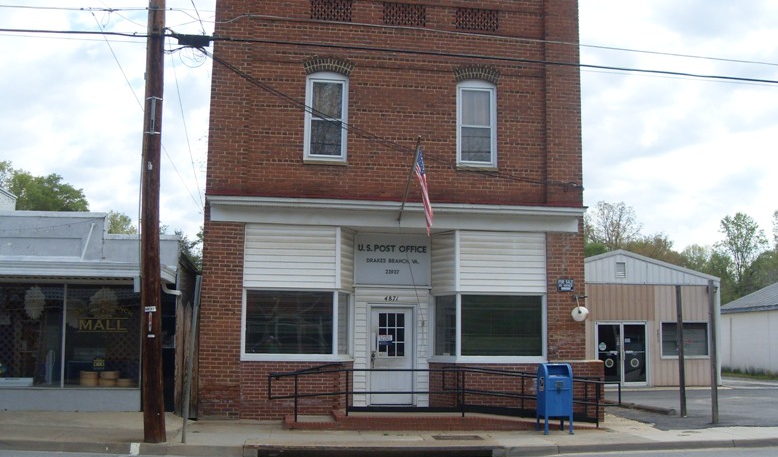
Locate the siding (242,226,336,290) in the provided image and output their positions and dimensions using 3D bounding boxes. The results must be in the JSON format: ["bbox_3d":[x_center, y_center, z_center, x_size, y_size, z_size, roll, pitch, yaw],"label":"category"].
[{"bbox_3d":[-1.910,0.560,16.473,1.880,1.260,0.100,2,-8,-8],"label":"siding"}]

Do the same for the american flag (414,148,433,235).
[{"bbox_3d":[0.657,-0.701,15.621,0.330,1.643,0.450,2,-8,-8],"label":"american flag"}]

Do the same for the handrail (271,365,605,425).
[{"bbox_3d":[0.989,3.194,15.773,6.503,1.046,1.150,2,-8,-8],"label":"handrail"}]

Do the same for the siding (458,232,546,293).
[{"bbox_3d":[2.331,0.696,17.084,1.883,1.257,0.100,2,-8,-8],"label":"siding"}]

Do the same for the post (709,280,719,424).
[{"bbox_3d":[6.517,2.475,16.701,0.115,2.860,0.115,2,-8,-8],"label":"post"}]

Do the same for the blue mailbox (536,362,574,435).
[{"bbox_3d":[3.041,3.112,15.265,0.507,1.250,0.581,1,-8,-4],"label":"blue mailbox"}]

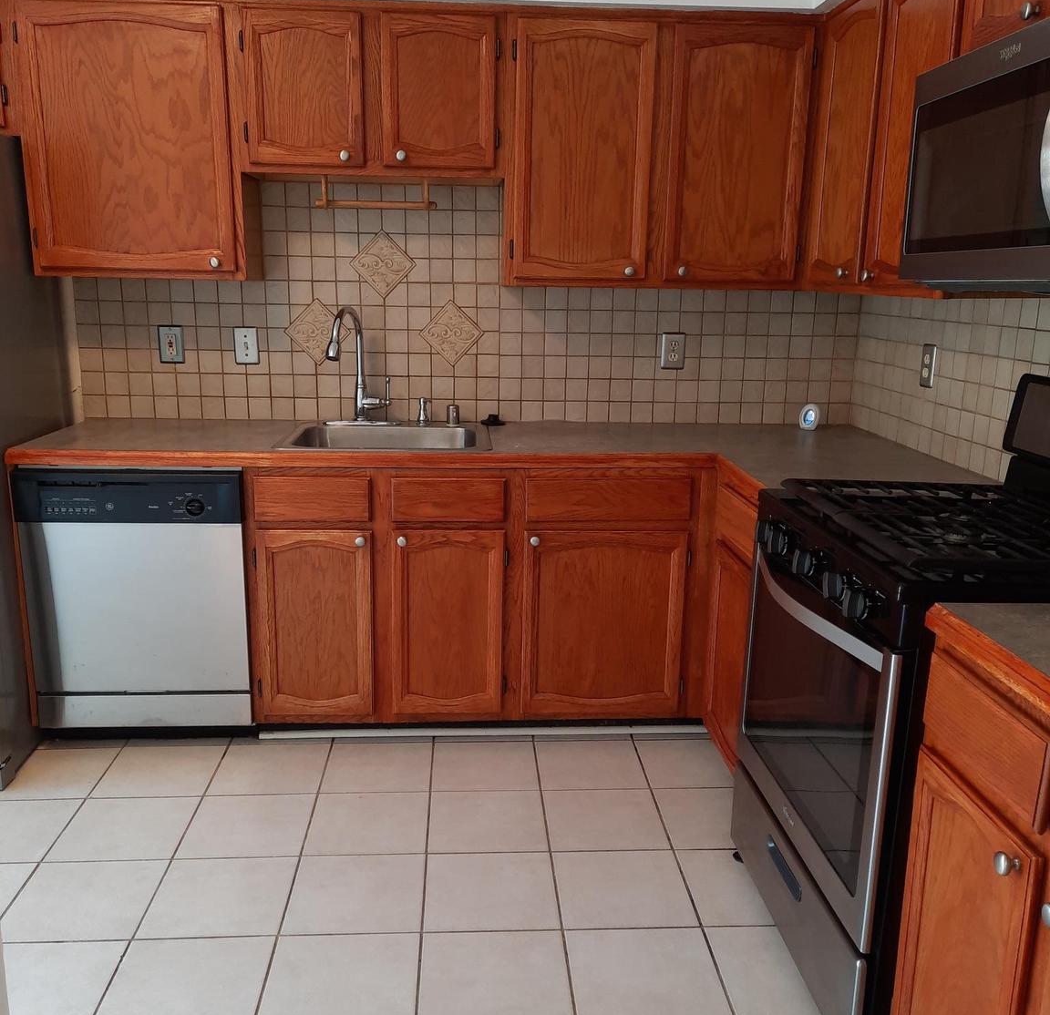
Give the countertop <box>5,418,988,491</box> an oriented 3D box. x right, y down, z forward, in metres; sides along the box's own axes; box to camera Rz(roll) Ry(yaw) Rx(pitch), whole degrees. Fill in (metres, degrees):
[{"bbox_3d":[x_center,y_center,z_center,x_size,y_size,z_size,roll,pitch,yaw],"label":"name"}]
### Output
[{"bbox_3d":[-0.122,-0.139,2.864,2.600,0.045,1.214,0,13,-4],"label":"countertop"}]

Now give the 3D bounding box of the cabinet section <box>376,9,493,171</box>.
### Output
[{"bbox_3d":[-0.256,-1.217,3.037,0.340,0.440,0.310,0,13,-4],"label":"cabinet section"}]

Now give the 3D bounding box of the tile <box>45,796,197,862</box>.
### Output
[{"bbox_3d":[-1.022,0.828,2.606,0.303,0.010,0.302,0,13,-4],"label":"tile"}]

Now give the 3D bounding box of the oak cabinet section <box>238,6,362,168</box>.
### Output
[{"bbox_3d":[-0.640,-1.219,3.013,0.350,0.440,0.310,0,13,-4],"label":"oak cabinet section"}]

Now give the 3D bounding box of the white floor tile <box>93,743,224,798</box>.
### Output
[{"bbox_3d":[-1.041,0.760,2.905,0.303,0.010,0.302,0,13,-4],"label":"white floor tile"}]

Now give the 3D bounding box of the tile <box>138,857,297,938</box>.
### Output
[{"bbox_3d":[-0.693,0.893,2.313,0.303,0.010,0.300,0,13,-4],"label":"tile"}]

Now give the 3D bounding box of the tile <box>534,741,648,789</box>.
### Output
[{"bbox_3d":[0.190,0.758,2.957,0.301,0.010,0.301,0,13,-4],"label":"tile"}]

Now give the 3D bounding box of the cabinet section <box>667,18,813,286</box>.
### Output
[{"bbox_3d":[0.619,-1.065,3.126,0.442,0.740,0.310,0,13,-4],"label":"cabinet section"}]

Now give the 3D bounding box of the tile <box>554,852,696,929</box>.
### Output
[{"bbox_3d":[0.227,0.891,2.361,0.301,0.010,0.301,0,13,-4],"label":"tile"}]

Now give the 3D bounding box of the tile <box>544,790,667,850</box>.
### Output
[{"bbox_3d":[0.211,0.826,2.667,0.303,0.010,0.300,0,13,-4],"label":"tile"}]

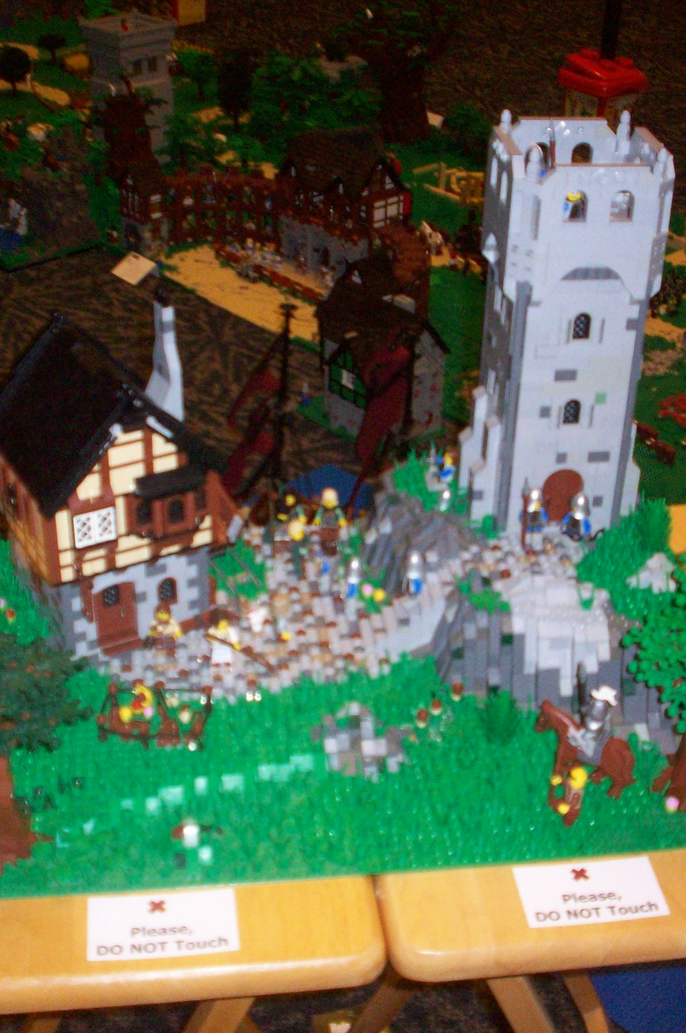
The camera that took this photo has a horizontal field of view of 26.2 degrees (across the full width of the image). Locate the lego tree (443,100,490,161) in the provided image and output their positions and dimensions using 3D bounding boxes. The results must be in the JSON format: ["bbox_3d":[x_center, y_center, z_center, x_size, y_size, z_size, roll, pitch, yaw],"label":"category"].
[{"bbox_3d":[0.357,-1.092,4.170,0.135,0.155,0.135,4,32,4],"label":"lego tree"}]

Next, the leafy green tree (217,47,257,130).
[{"bbox_3d":[-0.312,-1.249,4.317,0.115,0.232,0.115,-1,32,-4],"label":"leafy green tree"}]

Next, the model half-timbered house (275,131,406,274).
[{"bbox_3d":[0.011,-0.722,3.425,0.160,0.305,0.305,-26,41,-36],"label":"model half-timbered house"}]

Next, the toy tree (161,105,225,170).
[{"bbox_3d":[-0.416,-1.046,4.058,0.170,0.160,0.165,-2,32,-5],"label":"toy tree"}]

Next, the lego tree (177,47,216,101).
[{"bbox_3d":[-0.450,-1.376,4.586,0.125,0.155,0.125,-2,32,-5],"label":"lego tree"}]

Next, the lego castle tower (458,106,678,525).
[{"bbox_3d":[0.160,-0.141,1.083,0.127,0.299,0.117,-2,32,-5],"label":"lego castle tower"}]

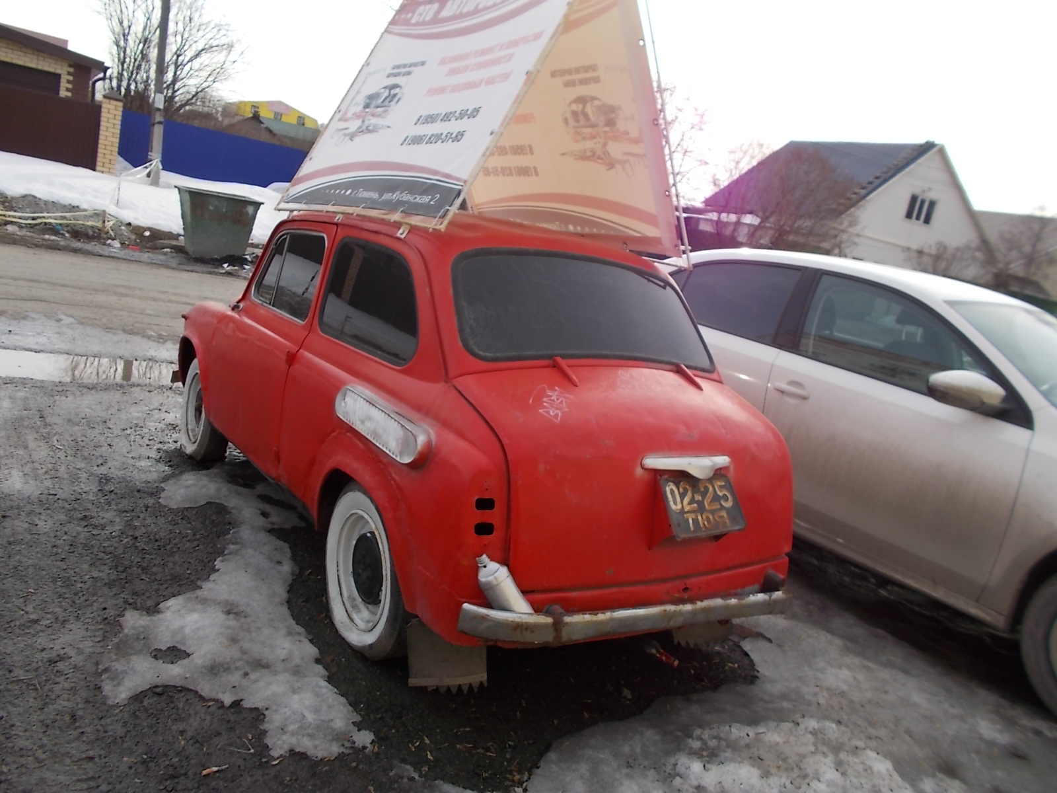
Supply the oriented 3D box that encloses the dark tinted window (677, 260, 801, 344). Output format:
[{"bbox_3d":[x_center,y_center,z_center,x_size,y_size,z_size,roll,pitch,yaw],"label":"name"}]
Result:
[{"bbox_3d":[1.012,-0.505,3.917,0.050,0.372,0.673,29,-4,-40],"label":"dark tinted window"}]

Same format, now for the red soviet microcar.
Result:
[{"bbox_3d":[-0.477,-0.093,3.477,1.400,1.430,3.320,2,12,-37],"label":"red soviet microcar"}]

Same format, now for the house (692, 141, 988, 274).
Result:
[{"bbox_3d":[12.818,-6.809,32.849,8.700,6.979,7.400,4,13,-29],"label":"house"}]

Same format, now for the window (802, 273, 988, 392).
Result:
[{"bbox_3d":[1.505,-0.252,3.250,0.050,0.418,0.918,29,-4,-40],"label":"window"}]

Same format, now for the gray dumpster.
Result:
[{"bbox_3d":[-5.100,-2.820,13.050,1.170,1.050,1.000,1,14,-36],"label":"gray dumpster"}]

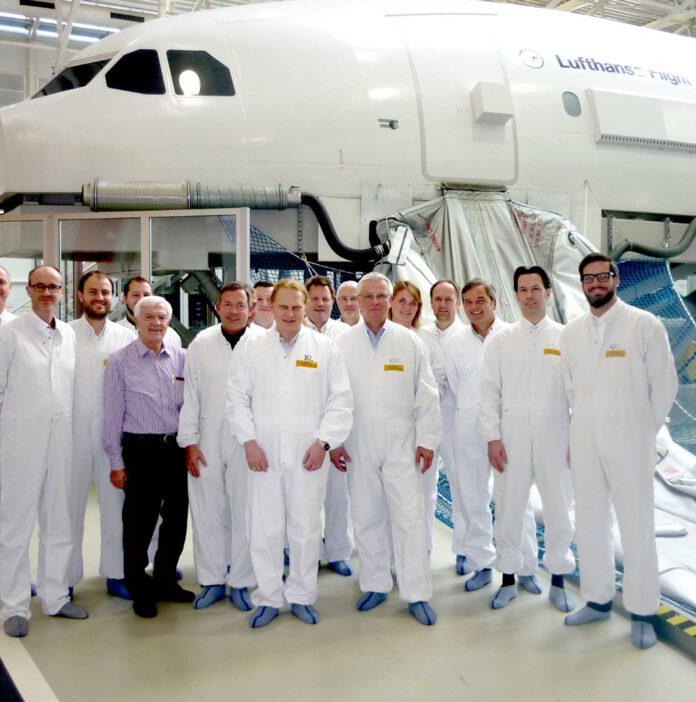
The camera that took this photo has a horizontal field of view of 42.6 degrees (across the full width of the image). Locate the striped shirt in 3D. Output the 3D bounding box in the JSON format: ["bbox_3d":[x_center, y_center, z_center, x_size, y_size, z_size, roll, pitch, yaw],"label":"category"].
[{"bbox_3d":[-1.089,0.269,4.814,0.480,0.670,0.290,-1,2,-14],"label":"striped shirt"}]

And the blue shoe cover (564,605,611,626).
[{"bbox_3d":[1.216,1.319,4.507,0.280,0.095,0.110,-1,2,-28],"label":"blue shoe cover"}]

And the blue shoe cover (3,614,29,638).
[{"bbox_3d":[-1.637,1.318,4.411,0.108,0.115,0.285,-1,2,-21],"label":"blue shoe cover"}]

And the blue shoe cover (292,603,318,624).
[{"bbox_3d":[-0.221,1.310,4.609,0.108,0.115,0.285,-1,2,-17],"label":"blue shoe cover"}]

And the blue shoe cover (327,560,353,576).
[{"bbox_3d":[-0.062,1.298,5.491,0.110,0.105,0.280,-1,3,-30],"label":"blue shoe cover"}]

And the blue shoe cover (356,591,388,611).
[{"bbox_3d":[0.144,1.331,4.868,0.110,0.105,0.280,3,4,38],"label":"blue shoe cover"}]

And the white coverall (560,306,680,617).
[{"bbox_3d":[1.325,0.486,4.392,0.550,1.490,0.370,1,2,20],"label":"white coverall"}]

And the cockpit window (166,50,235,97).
[{"bbox_3d":[-1.527,-2.892,9.300,0.700,0.580,0.060,0,-21,-2],"label":"cockpit window"}]

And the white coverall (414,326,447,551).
[{"bbox_3d":[0.401,0.550,5.325,0.480,1.410,0.320,0,2,6],"label":"white coverall"}]

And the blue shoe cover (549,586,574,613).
[{"bbox_3d":[1.142,1.315,4.790,0.110,0.090,0.270,0,1,-4],"label":"blue shoe cover"}]

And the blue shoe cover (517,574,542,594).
[{"bbox_3d":[1.040,1.291,5.116,0.108,0.115,0.285,0,2,-5],"label":"blue shoe cover"}]

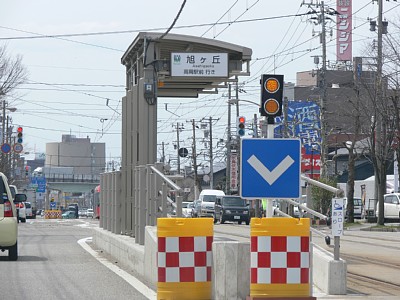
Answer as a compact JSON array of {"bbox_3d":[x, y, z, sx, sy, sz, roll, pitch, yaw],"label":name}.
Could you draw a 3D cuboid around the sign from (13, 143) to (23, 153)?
[{"bbox_3d":[-11.263,-0.087,147.000,0.600,0.600,0.050,0,-1,-4],"label":"sign"}]

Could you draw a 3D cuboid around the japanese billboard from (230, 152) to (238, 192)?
[{"bbox_3d":[2.251,1.459,155.000,0.470,2.450,0.180,0,-1,-4],"label":"japanese billboard"}]

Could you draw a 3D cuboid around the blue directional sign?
[{"bbox_3d":[0.734,0.196,24.550,0.620,0.625,0.050,0,-1,-2],"label":"blue directional sign"}]

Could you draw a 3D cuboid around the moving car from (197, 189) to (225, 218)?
[{"bbox_3d":[0.864,4.082,174.393,1.720,2.150,4.800,0,-1,-4],"label":"moving car"}]

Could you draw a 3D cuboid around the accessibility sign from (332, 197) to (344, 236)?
[{"bbox_3d":[1.464,0.715,25.100,0.120,0.405,0.030,0,-1,-2],"label":"accessibility sign"}]

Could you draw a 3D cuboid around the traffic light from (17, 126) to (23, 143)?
[{"bbox_3d":[-11.152,-0.912,147.000,0.370,1.050,0.350,0,-1,-4],"label":"traffic light"}]

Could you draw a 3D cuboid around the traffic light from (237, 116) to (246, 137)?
[{"bbox_3d":[2.399,-1.345,135.000,0.400,1.100,0.350,0,-1,-4],"label":"traffic light"}]

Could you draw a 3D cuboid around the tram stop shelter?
[{"bbox_3d":[-0.304,-0.105,39.490,1.750,3.200,6.800,0,-1,-4],"label":"tram stop shelter"}]

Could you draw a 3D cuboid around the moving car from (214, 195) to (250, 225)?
[{"bbox_3d":[2.184,3.934,154.343,1.770,1.820,4.600,0,-1,-4],"label":"moving car"}]

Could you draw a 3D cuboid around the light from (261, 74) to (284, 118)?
[{"bbox_3d":[0.754,-0.562,24.650,0.235,0.435,0.170,0,-1,-4],"label":"light"}]

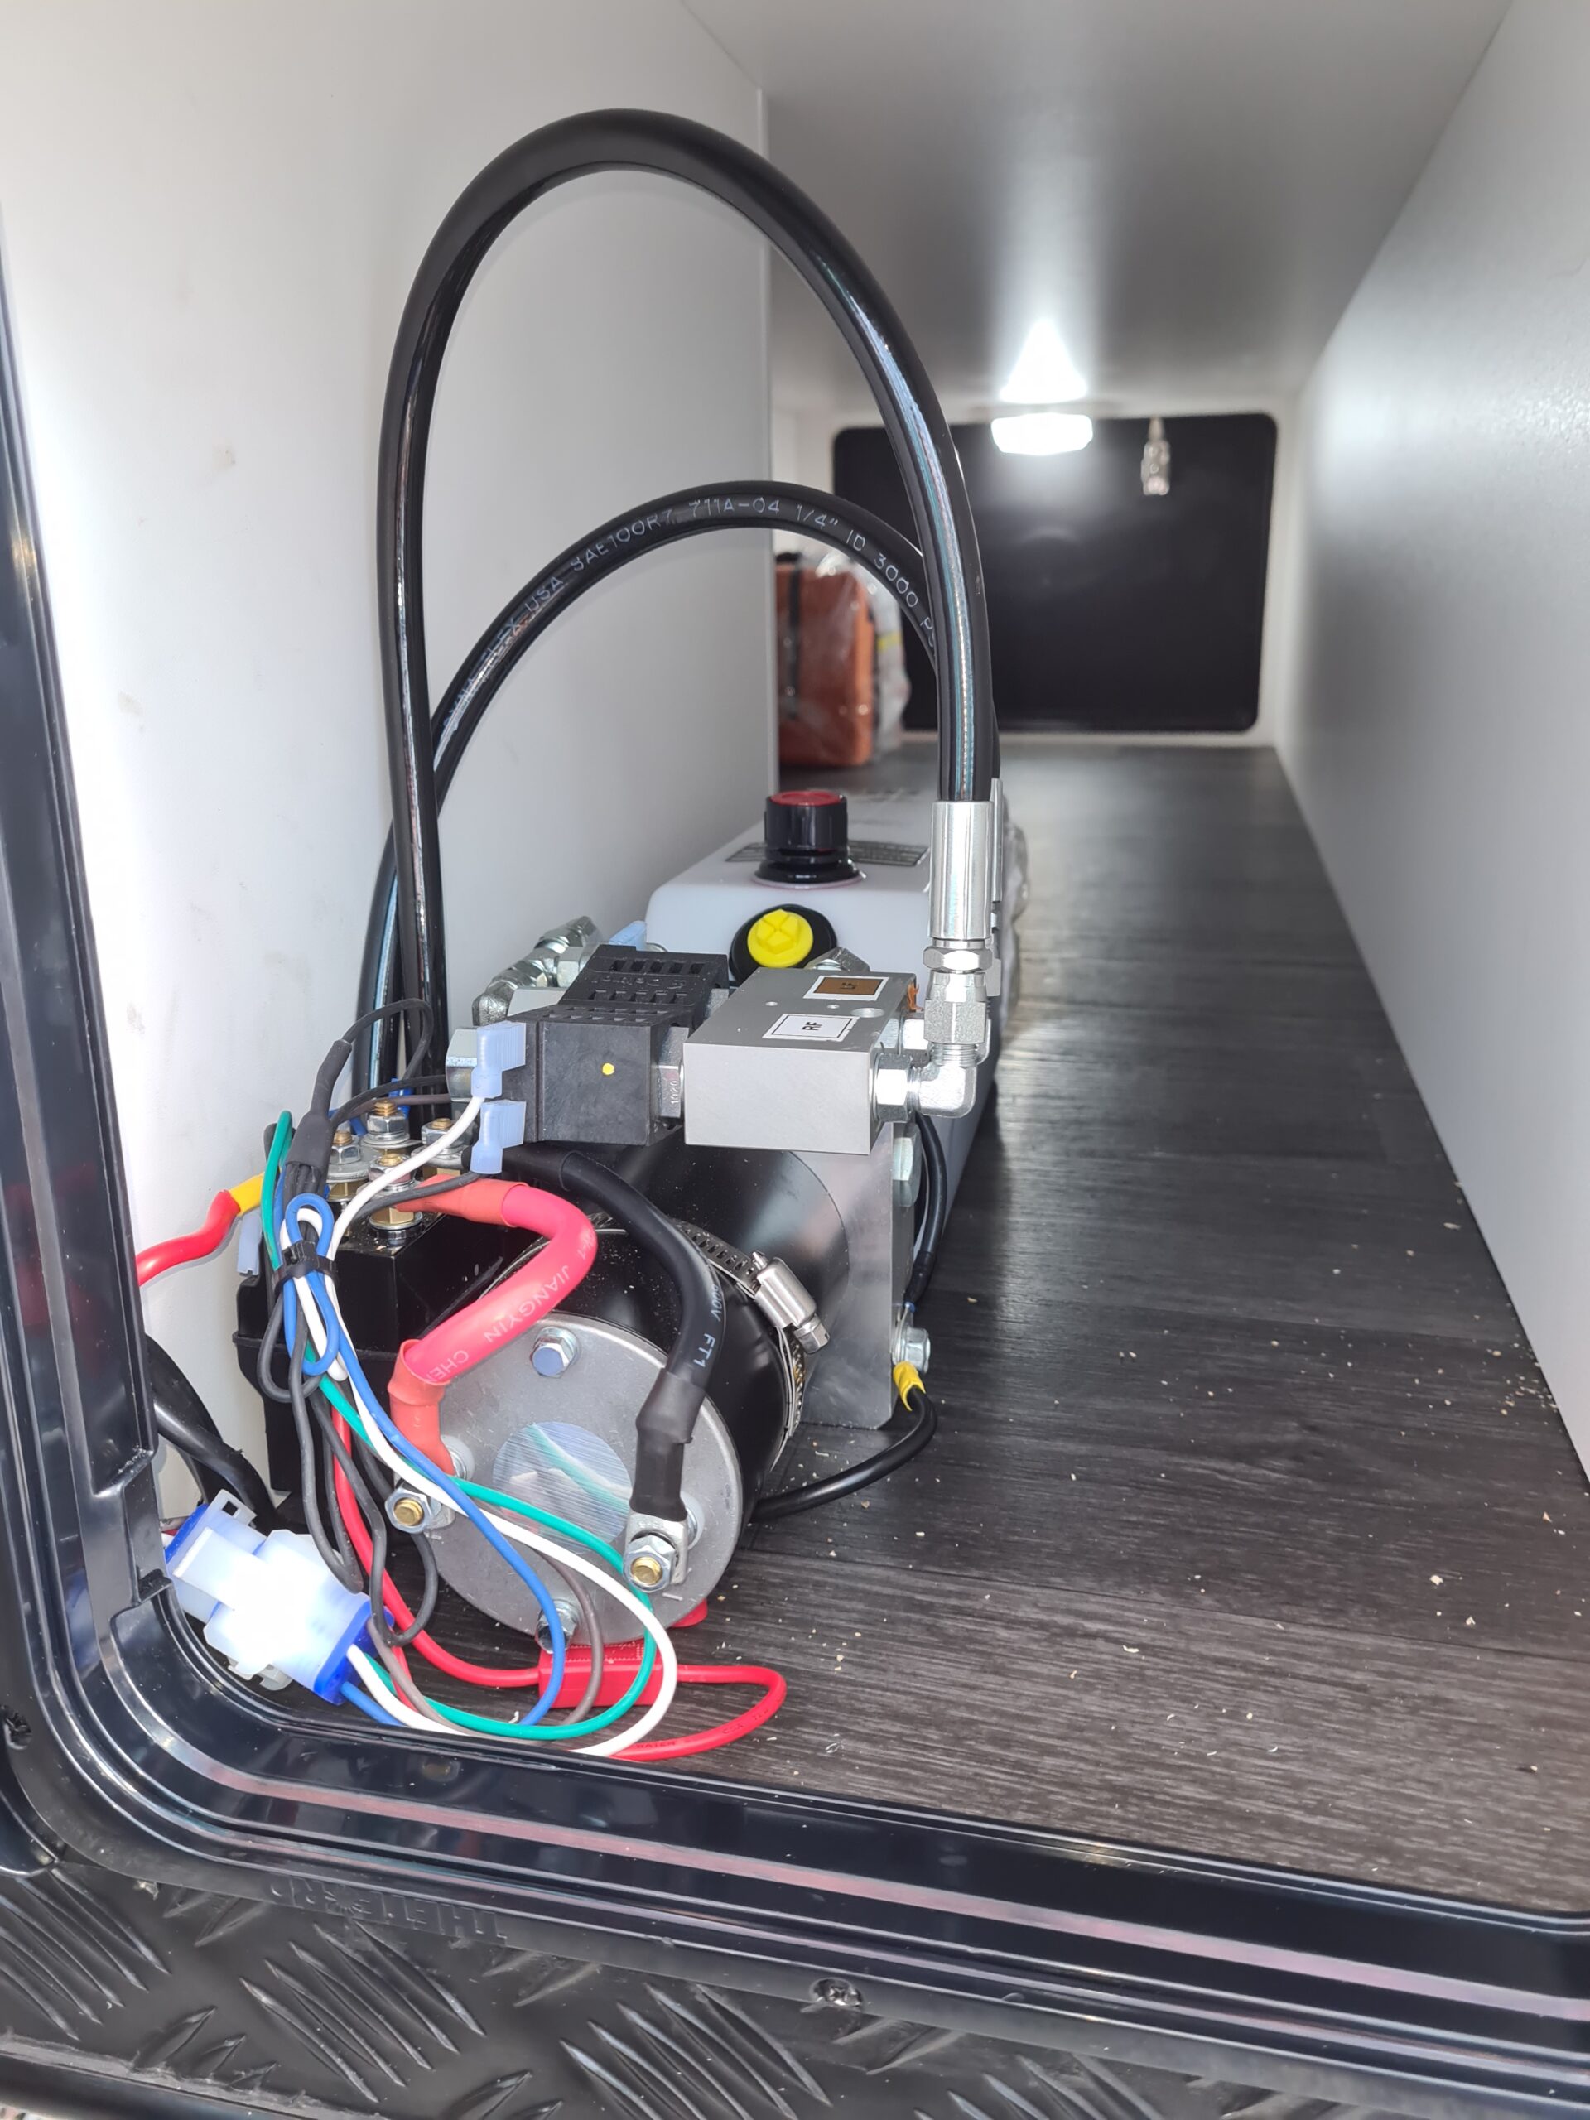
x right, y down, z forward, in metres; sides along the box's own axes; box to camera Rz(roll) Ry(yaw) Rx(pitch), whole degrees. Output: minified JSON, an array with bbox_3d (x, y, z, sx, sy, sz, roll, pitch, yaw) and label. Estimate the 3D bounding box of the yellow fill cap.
[{"bbox_3d":[-0.005,-0.039,0.505,0.021,0.021,0.013,2,-28,11],"label":"yellow fill cap"}]

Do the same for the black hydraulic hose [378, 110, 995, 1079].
[{"bbox_3d":[-0.035,-0.110,0.429,0.180,0.250,0.048,7,18,24],"label":"black hydraulic hose"}]

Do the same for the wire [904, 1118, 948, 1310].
[{"bbox_3d":[0.042,0.047,0.503,0.015,0.064,0.025,2,17,11],"label":"wire"}]

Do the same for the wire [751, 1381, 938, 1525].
[{"bbox_3d":[0.017,0.113,0.479,0.050,0.021,0.088,2,17,11],"label":"wire"}]

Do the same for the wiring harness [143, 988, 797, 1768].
[{"bbox_3d":[-0.075,0.071,0.390,0.147,0.150,0.115,2,17,11],"label":"wiring harness"}]

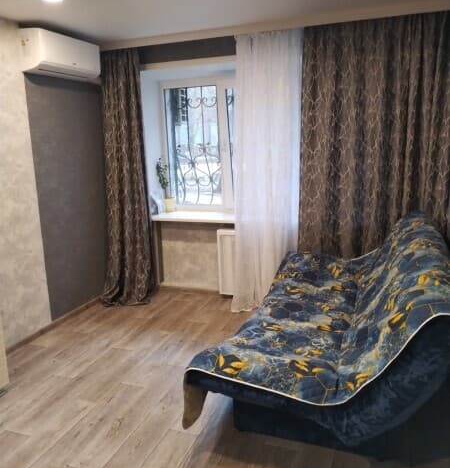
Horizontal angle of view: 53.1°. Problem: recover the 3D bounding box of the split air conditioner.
[{"bbox_3d":[-1.289,-1.417,3.617,0.200,0.296,0.705,2,12,20],"label":"split air conditioner"}]

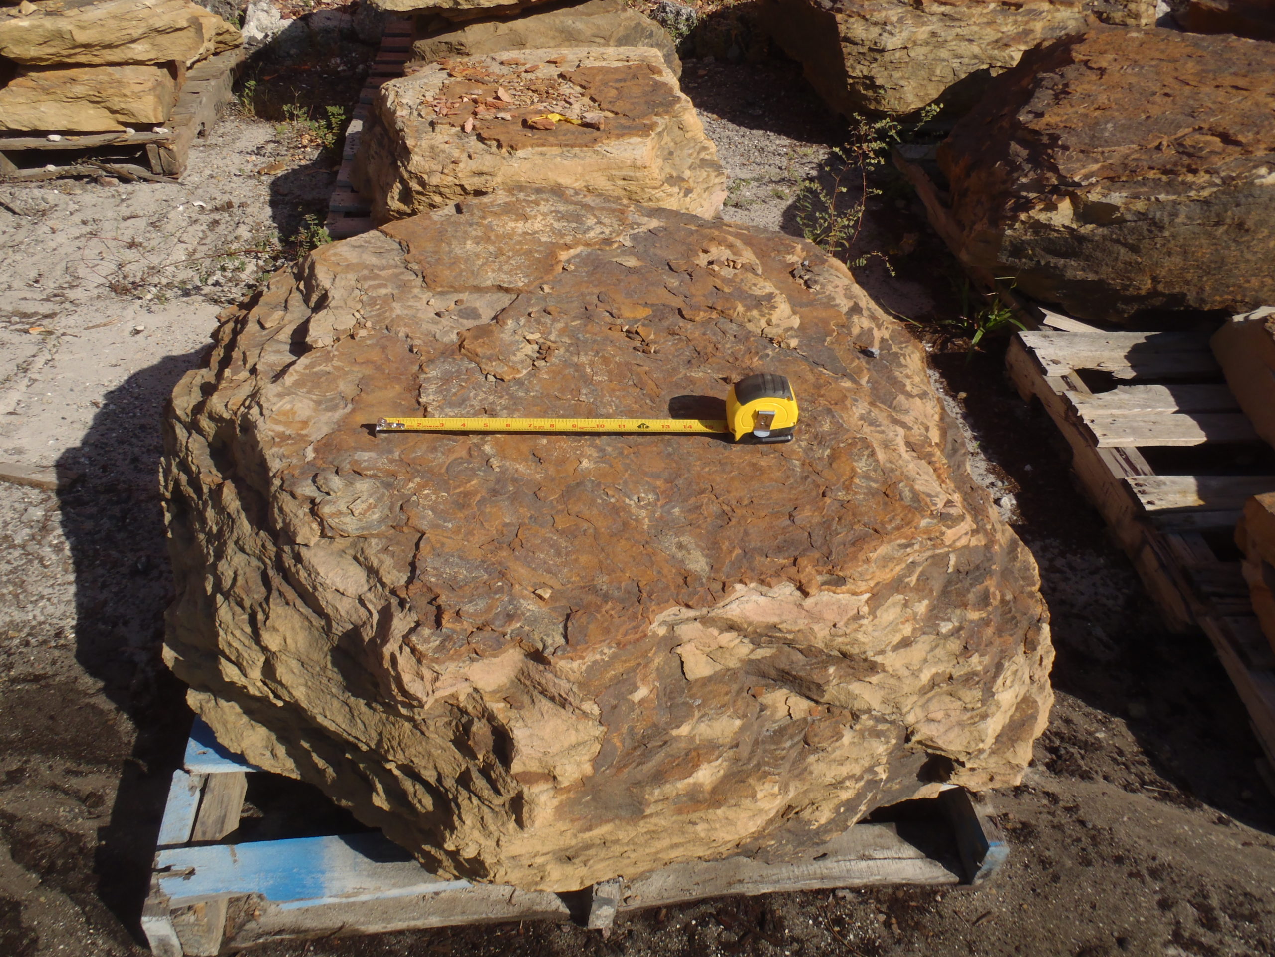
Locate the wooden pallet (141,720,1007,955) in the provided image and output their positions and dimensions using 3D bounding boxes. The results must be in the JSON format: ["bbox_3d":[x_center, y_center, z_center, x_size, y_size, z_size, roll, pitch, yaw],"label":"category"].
[{"bbox_3d":[-0.121,0.141,1.708,1.016,0.120,1.200,-2,38,-7],"label":"wooden pallet"}]

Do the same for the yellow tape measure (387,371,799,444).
[{"bbox_3d":[-0.057,-0.081,1.169,0.476,0.068,0.050,0,40,0],"label":"yellow tape measure"}]

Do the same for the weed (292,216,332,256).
[{"bbox_3d":[-0.831,-0.612,2.644,0.100,0.125,0.100,2,37,-1],"label":"weed"}]

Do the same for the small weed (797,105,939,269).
[{"bbox_3d":[0.602,-0.754,2.695,0.350,0.400,0.280,2,37,-1],"label":"small weed"}]

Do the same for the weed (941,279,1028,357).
[{"bbox_3d":[0.822,-0.393,2.441,0.180,0.150,0.170,2,37,-1],"label":"weed"}]

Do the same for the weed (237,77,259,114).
[{"bbox_3d":[-1.339,-1.324,3.551,0.075,0.120,0.075,2,37,-1],"label":"weed"}]

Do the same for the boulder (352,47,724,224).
[{"bbox_3d":[-0.255,-0.902,2.758,0.880,0.270,0.890,-1,37,-5],"label":"boulder"}]

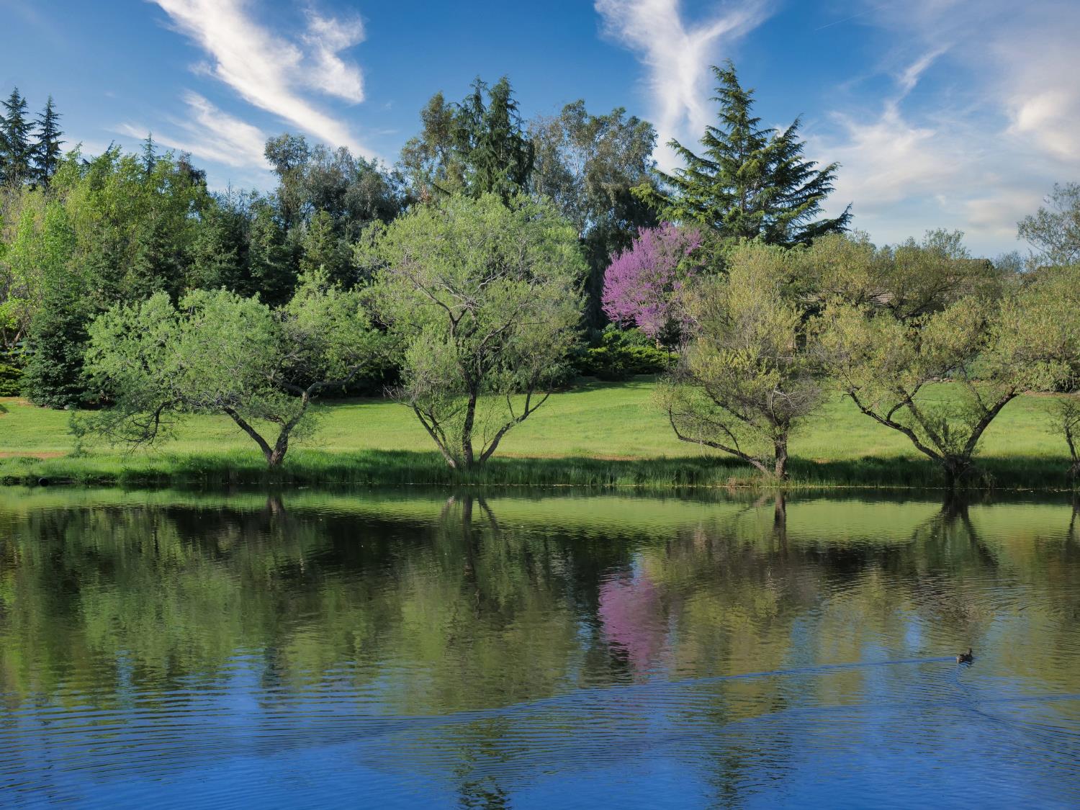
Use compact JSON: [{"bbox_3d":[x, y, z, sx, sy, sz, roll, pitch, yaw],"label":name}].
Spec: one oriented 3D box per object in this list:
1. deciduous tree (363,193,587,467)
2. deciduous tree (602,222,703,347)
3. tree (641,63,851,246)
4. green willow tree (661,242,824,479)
[{"bbox_3d":[-2.360,-2.700,74.000,8.010,10.260,7.440,1,2,0],"label":"deciduous tree"},{"bbox_3d":[5.320,-5.400,94.000,4.890,6.400,4.890,1,2,0],"label":"deciduous tree"},{"bbox_3d":[10.370,-10.010,101.000,10.710,14.770,10.390,1,2,0],"label":"tree"},{"bbox_3d":[7.370,-1.620,72.500,5.880,8.610,5.880,1,2,0],"label":"green willow tree"}]

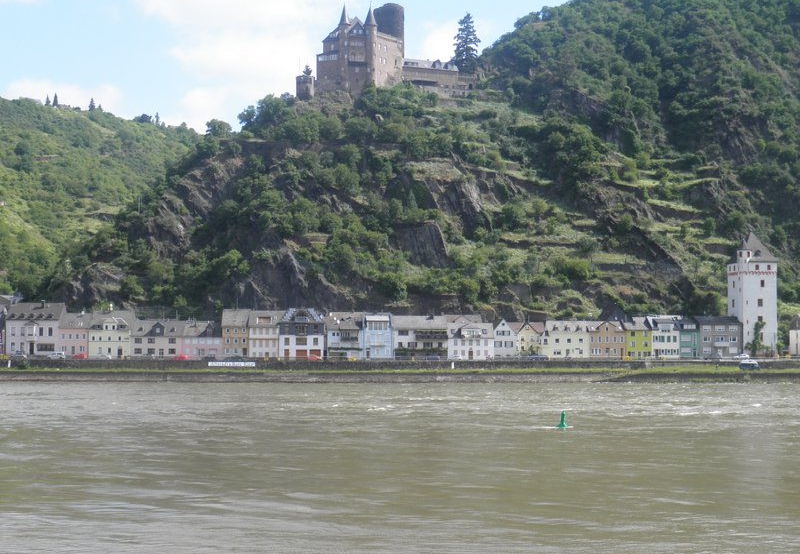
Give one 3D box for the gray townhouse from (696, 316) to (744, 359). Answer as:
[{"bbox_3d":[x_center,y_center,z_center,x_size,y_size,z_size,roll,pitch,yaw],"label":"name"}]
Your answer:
[{"bbox_3d":[81.140,15.570,349.690,10.750,10.890,10.000,0,-3,0],"label":"gray townhouse"}]

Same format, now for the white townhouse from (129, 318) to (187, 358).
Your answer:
[{"bbox_3d":[-60.956,15.776,347.673,13.483,10.132,10.000,0,-3,0],"label":"white townhouse"}]

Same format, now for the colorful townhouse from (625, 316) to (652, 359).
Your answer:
[{"bbox_3d":[60.360,15.770,349.680,6.330,10.760,10.000,0,-3,0],"label":"colorful townhouse"}]

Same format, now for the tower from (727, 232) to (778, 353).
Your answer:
[{"bbox_3d":[91.854,4.466,353.345,9.800,32.373,9.800,1,-3,-10],"label":"tower"}]

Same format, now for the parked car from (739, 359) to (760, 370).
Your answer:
[{"bbox_3d":[82.165,20.652,321.342,4.900,2.413,1.900,0,-3,0],"label":"parked car"}]

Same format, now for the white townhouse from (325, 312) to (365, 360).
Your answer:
[{"bbox_3d":[-13.930,15.160,349.720,8.930,12.120,10.000,0,-3,0],"label":"white townhouse"}]

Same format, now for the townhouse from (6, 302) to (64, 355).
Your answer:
[{"bbox_3d":[-92.162,13.657,348.298,14.112,13.784,11.000,0,-3,0],"label":"townhouse"}]

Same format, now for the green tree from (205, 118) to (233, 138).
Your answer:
[{"bbox_3d":[-71.154,-57.998,534.314,10.300,7.506,9.800,0,-3,0],"label":"green tree"}]

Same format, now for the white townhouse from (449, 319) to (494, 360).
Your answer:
[{"bbox_3d":[17.953,16.296,347.642,11.850,9.643,10.000,0,-3,0],"label":"white townhouse"}]

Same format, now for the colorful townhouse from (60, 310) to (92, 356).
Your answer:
[{"bbox_3d":[-82.340,15.000,349.730,7.490,11.540,10.000,0,-3,0],"label":"colorful townhouse"}]

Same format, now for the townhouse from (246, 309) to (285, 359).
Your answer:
[{"bbox_3d":[-33.962,14.718,347.735,7.959,12.352,10.000,0,-3,0],"label":"townhouse"}]

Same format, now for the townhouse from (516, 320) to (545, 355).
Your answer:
[{"bbox_3d":[33.150,16.120,351.660,6.360,9.530,10.000,0,-3,0],"label":"townhouse"}]

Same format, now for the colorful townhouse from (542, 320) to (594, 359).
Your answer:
[{"bbox_3d":[42.240,16.210,349.660,11.510,9.610,10.000,0,-3,0],"label":"colorful townhouse"}]

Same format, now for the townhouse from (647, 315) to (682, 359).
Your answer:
[{"bbox_3d":[66.856,15.508,347.689,7.456,10.871,10.000,0,-3,0],"label":"townhouse"}]

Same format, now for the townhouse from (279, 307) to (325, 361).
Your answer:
[{"bbox_3d":[-24.840,14.720,350.000,11.210,13.030,10.500,0,-3,0],"label":"townhouse"}]

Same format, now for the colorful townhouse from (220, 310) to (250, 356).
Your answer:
[{"bbox_3d":[-41.345,14.528,347.746,7.256,12.482,10.000,0,-3,0],"label":"colorful townhouse"}]

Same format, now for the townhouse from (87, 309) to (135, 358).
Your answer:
[{"bbox_3d":[-73.190,14.750,349.990,11.010,12.060,10.500,0,-3,0],"label":"townhouse"}]

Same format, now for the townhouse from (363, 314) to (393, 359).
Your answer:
[{"bbox_3d":[-5.461,15.200,347.707,7.707,11.787,10.000,0,-3,0],"label":"townhouse"}]

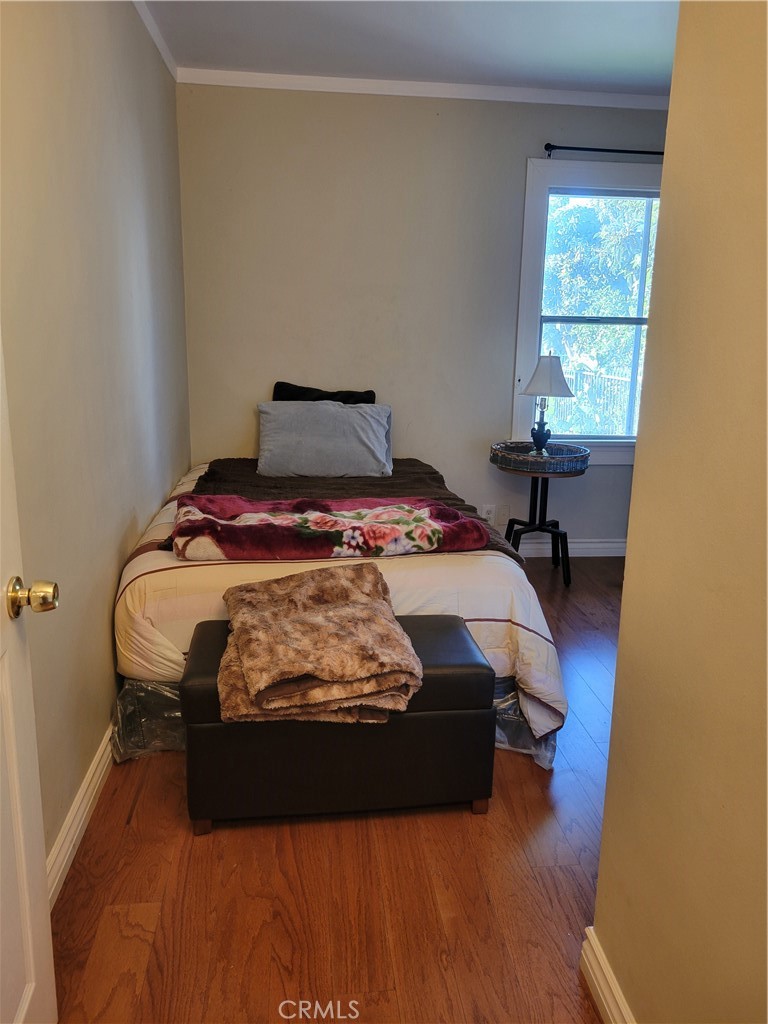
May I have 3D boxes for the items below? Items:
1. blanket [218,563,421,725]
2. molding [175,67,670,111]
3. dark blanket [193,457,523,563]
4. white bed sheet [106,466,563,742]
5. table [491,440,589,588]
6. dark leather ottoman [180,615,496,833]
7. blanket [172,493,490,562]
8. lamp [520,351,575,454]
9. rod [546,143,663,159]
[{"bbox_3d":[-0.189,0.339,2.108,0.510,0.280,0.470,0,13,-6],"label":"blanket"},{"bbox_3d":[0.333,-2.169,3.945,2.700,0.075,0.050,0,13,-6],"label":"molding"},{"bbox_3d":[-0.223,-0.034,3.288,1.240,0.130,1.850,0,13,-6],"label":"dark blanket"},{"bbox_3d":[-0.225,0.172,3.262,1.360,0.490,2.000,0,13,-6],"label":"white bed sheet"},{"bbox_3d":[0.825,0.012,4.135,0.540,0.700,0.540,0,13,-6],"label":"table"},{"bbox_3d":[-0.129,0.572,2.173,0.800,0.430,0.420,-1,13,-8],"label":"dark leather ottoman"},{"bbox_3d":[-0.194,0.038,2.627,1.040,0.110,0.580,-1,13,-8],"label":"blanket"},{"bbox_3d":[0.846,-0.544,4.011,0.300,0.560,0.300,0,13,-6],"label":"lamp"},{"bbox_3d":[1.377,-1.889,4.067,1.050,0.050,0.070,0,13,-6],"label":"rod"}]

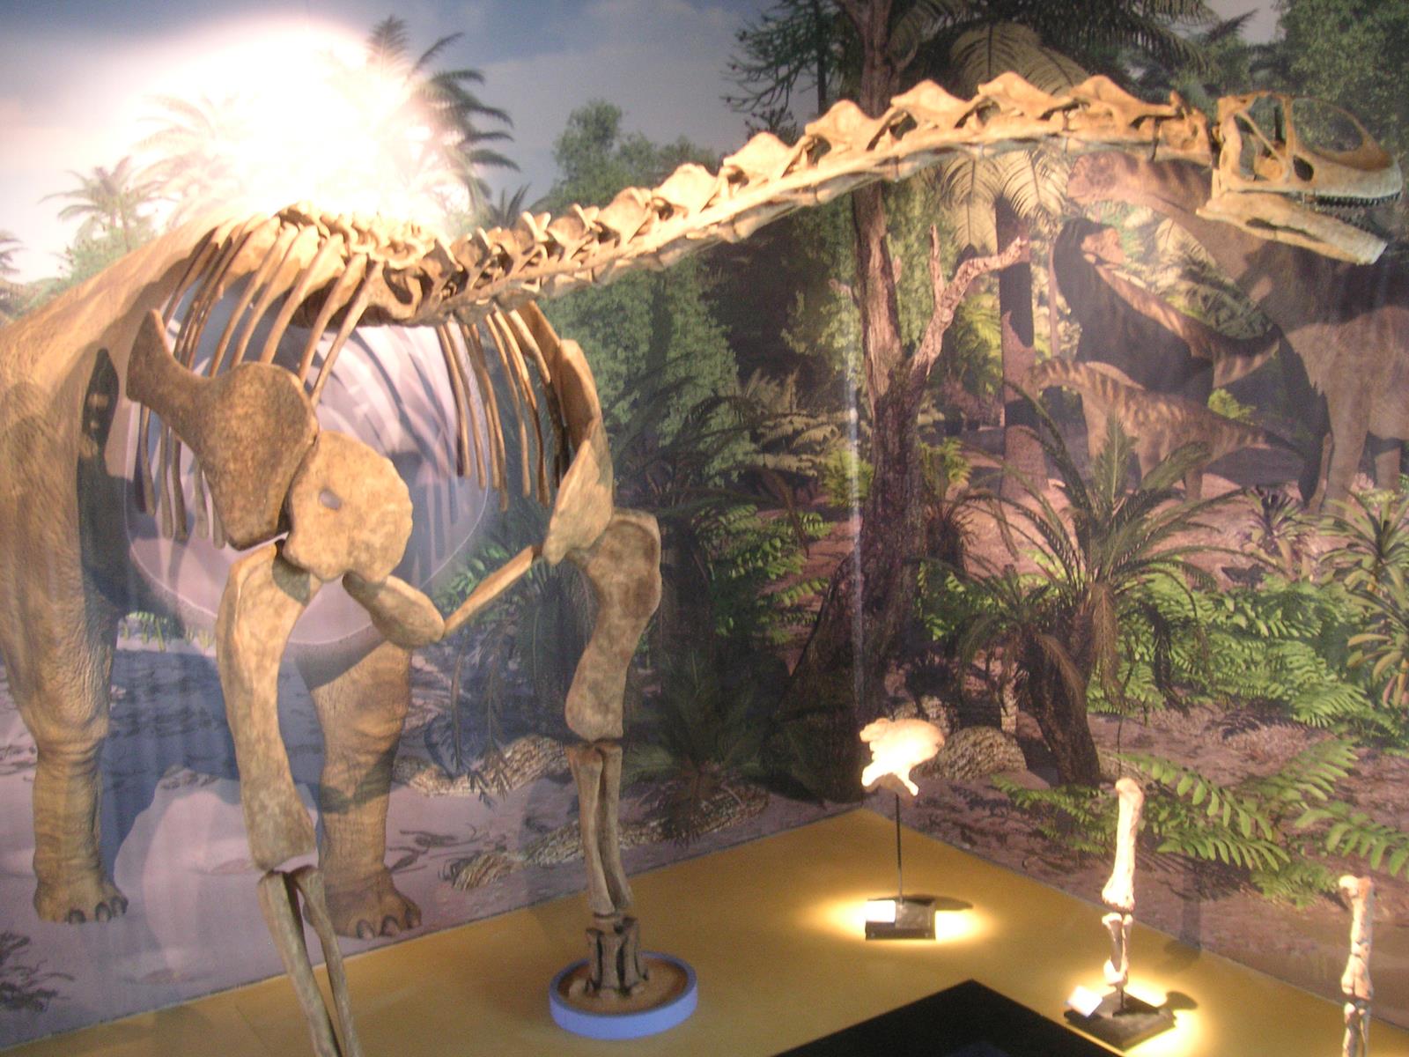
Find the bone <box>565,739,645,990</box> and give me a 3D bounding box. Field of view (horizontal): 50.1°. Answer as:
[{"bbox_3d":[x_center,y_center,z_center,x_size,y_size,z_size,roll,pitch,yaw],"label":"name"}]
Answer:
[{"bbox_3d":[-0.211,0.695,3.125,0.160,0.530,0.140,-9,11,-38],"label":"bone"}]

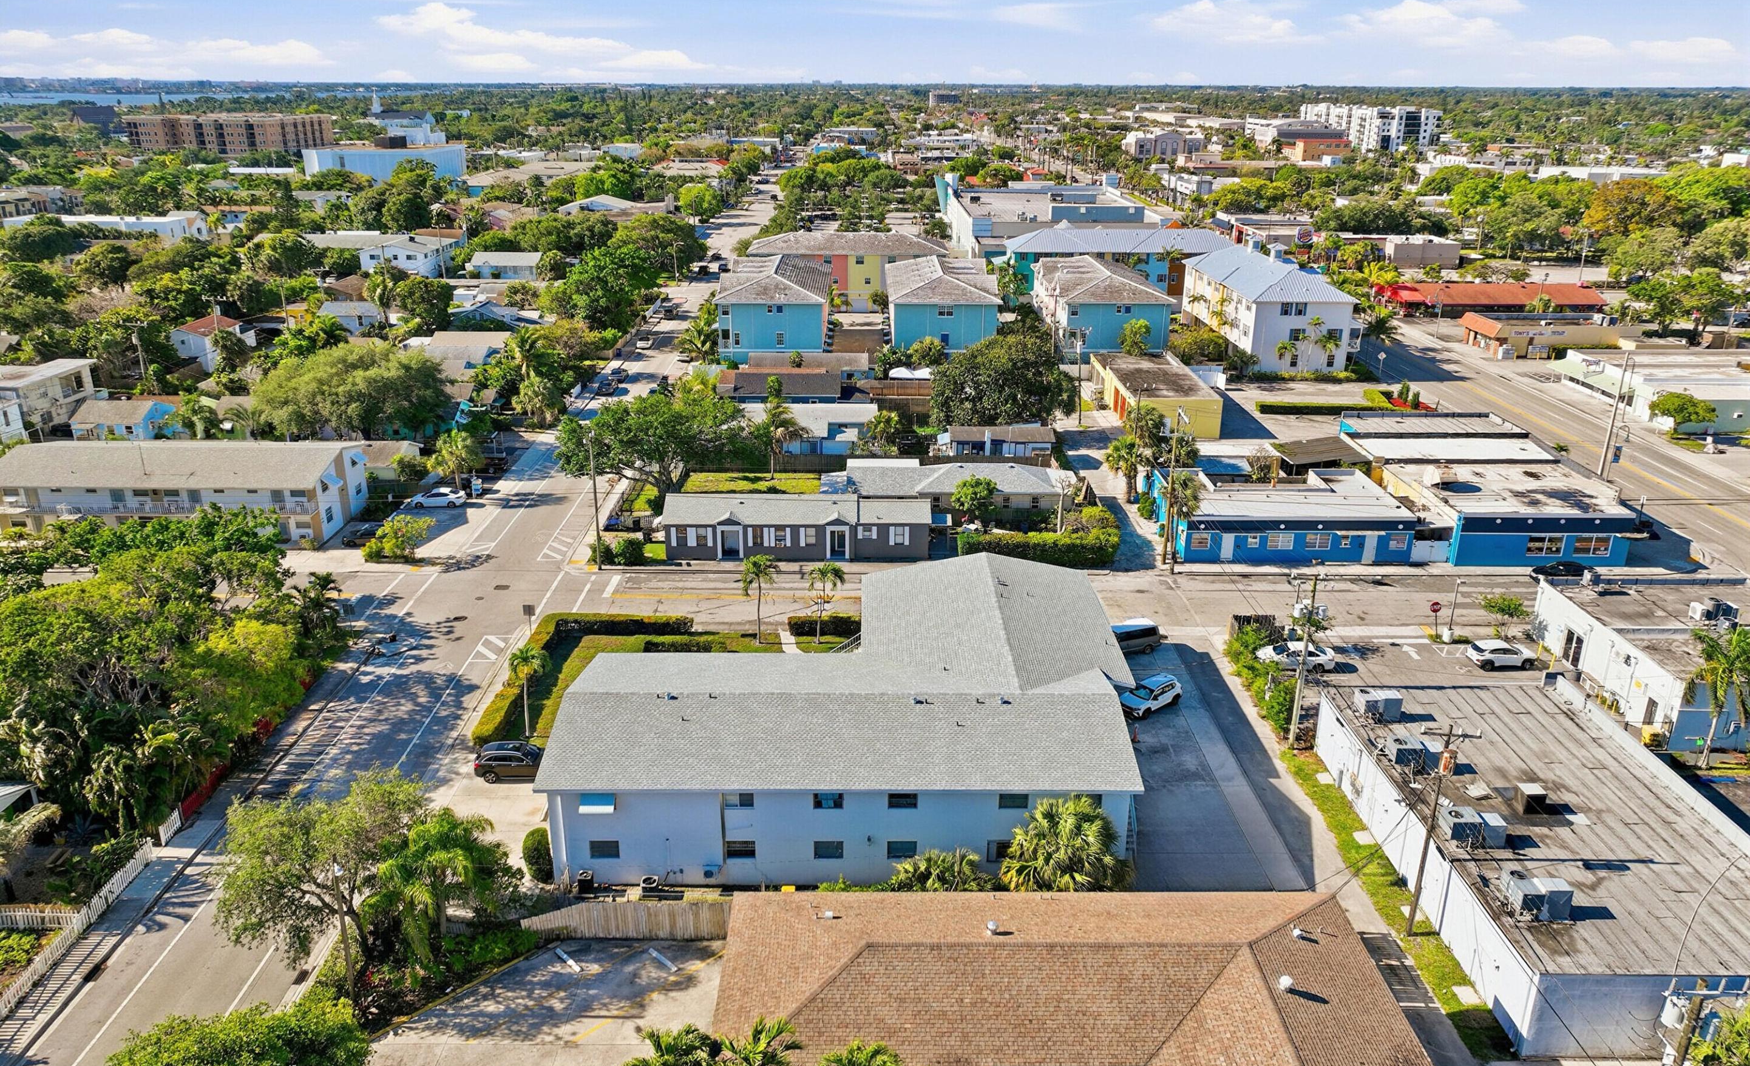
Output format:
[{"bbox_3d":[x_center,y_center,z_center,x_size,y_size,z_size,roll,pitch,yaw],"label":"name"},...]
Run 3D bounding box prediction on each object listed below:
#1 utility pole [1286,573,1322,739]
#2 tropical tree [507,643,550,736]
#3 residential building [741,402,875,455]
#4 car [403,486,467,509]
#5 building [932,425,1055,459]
[{"bbox_3d":[23.029,6.965,65.119,1.900,10.150,1.000,0,20,0],"label":"utility pole"},{"bbox_3d":[-19.236,8.940,67.827,2.435,5.529,2.435,0,20,0],"label":"tropical tree"},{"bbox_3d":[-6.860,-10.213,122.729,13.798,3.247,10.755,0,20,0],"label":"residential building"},{"bbox_3d":[-38.214,-3.256,106.588,4.750,1.450,1.850,0,20,0],"label":"car"},{"bbox_3d":[11.992,-8.879,118.045,10.000,3.400,6.200,0,20,0],"label":"building"}]

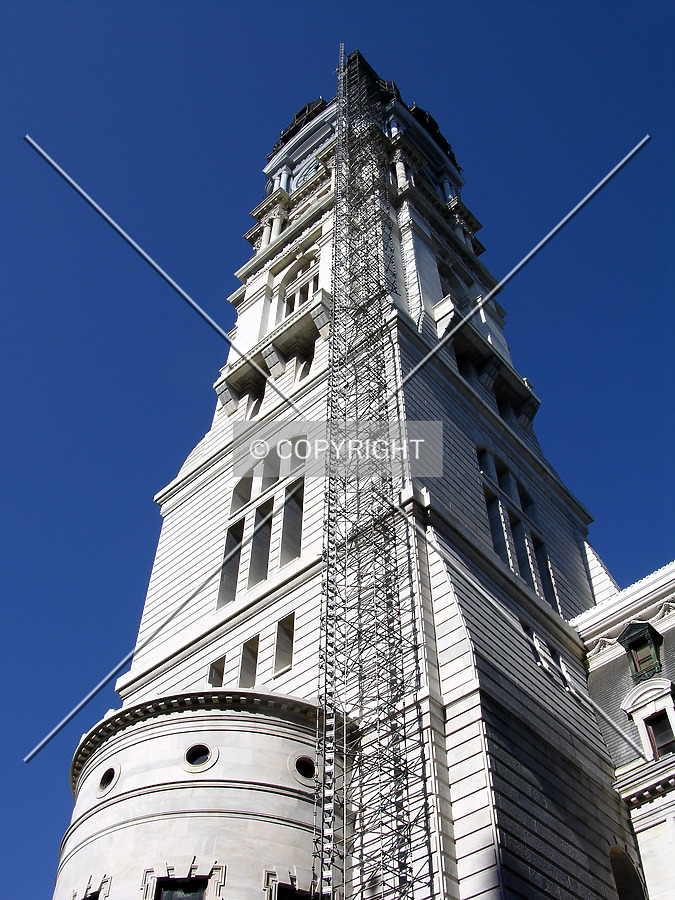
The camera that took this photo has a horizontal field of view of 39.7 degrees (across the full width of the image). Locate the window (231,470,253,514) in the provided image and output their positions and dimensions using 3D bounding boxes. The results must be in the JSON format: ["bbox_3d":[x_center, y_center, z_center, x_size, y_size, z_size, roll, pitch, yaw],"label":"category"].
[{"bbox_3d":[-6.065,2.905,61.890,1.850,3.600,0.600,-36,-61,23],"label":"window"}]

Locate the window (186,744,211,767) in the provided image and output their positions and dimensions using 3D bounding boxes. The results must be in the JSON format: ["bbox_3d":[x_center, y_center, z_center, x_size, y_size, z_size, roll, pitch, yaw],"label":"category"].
[{"bbox_3d":[-5.651,12.479,38.134,1.080,1.080,0.300,-5,-52,5],"label":"window"}]

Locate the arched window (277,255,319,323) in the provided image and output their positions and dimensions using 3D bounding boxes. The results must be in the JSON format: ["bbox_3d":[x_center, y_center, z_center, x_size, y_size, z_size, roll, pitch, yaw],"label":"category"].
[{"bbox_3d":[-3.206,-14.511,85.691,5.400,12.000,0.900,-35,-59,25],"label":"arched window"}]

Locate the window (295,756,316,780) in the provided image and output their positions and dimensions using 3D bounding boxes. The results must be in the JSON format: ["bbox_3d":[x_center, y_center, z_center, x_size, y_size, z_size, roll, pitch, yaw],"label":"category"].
[{"bbox_3d":[-1.326,13.160,38.639,1.060,1.060,0.300,24,-55,-17],"label":"window"}]

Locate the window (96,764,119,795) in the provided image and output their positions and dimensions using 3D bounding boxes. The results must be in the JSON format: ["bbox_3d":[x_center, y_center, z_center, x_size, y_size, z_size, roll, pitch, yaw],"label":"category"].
[{"bbox_3d":[-9.580,13.876,39.277,1.100,1.100,0.300,-35,-60,25],"label":"window"}]

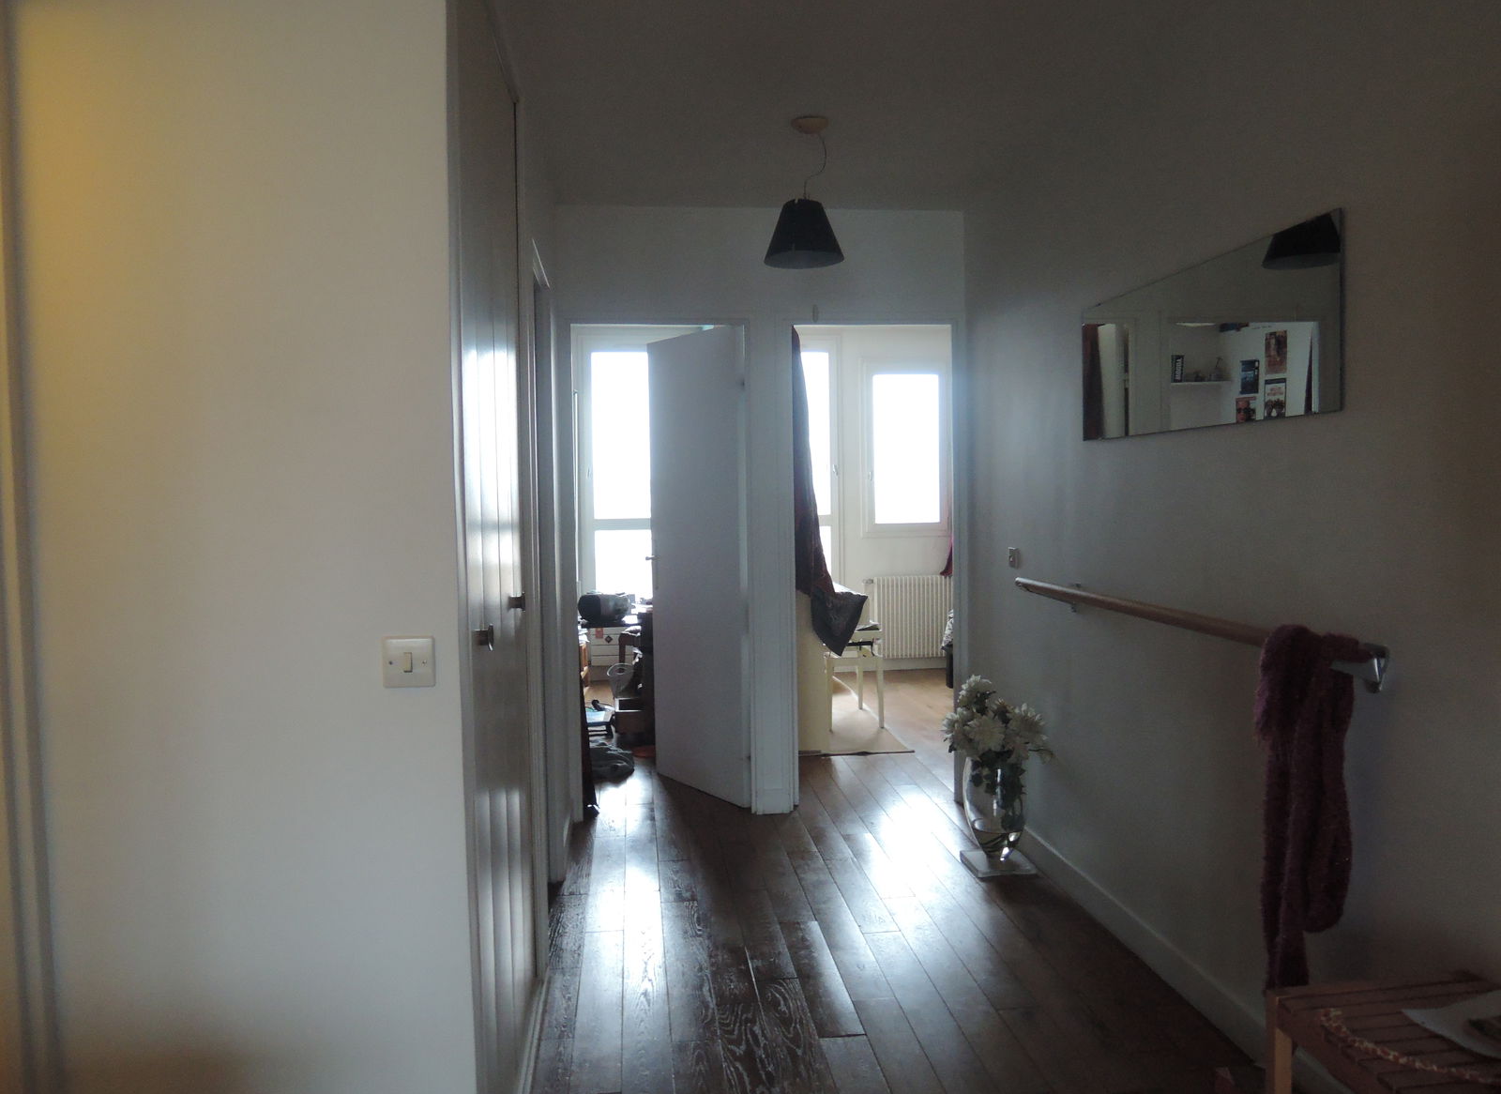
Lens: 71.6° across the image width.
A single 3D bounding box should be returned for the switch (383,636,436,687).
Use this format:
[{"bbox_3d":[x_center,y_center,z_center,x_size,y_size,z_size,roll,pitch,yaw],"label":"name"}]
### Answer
[{"bbox_3d":[-0.543,0.182,1.655,0.082,0.082,0.012,-1,3,-7],"label":"switch"}]

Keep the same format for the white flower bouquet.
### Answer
[{"bbox_3d":[0.852,0.661,3.663,0.320,0.420,0.330,-1,3,-7],"label":"white flower bouquet"}]

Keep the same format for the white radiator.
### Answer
[{"bbox_3d":[1.190,0.511,7.687,0.650,0.600,0.130,-1,3,-7],"label":"white radiator"}]

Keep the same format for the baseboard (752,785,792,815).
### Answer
[{"bbox_3d":[0.092,1.064,4.368,0.165,0.108,0.016,-1,3,-7],"label":"baseboard"}]

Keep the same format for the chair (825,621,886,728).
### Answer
[{"bbox_3d":[0.567,0.742,6.123,0.340,0.550,0.560,-1,3,-7],"label":"chair"}]

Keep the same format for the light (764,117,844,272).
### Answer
[{"bbox_3d":[0.169,-1.120,3.280,0.260,0.425,0.260,-1,3,-7],"label":"light"}]

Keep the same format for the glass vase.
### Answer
[{"bbox_3d":[0.873,0.931,3.709,0.210,0.375,0.205,-1,3,-7],"label":"glass vase"}]

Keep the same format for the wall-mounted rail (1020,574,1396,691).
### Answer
[{"bbox_3d":[1.055,0.192,2.695,0.135,0.110,1.760,-1,3,-7],"label":"wall-mounted rail"}]

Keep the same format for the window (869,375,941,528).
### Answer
[{"bbox_3d":[1.155,-0.734,7.731,0.560,1.150,0.080,-1,3,-7],"label":"window"}]

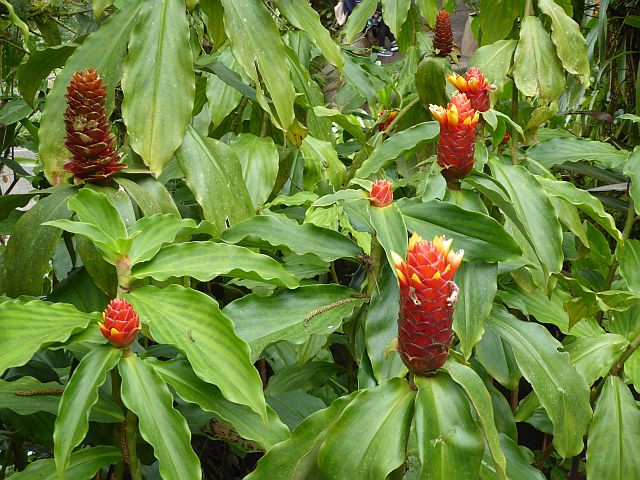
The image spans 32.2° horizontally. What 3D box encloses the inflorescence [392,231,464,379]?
[{"bbox_3d":[0.121,0.073,1.250,0.077,0.150,0.077,3,17,-1],"label":"inflorescence"}]

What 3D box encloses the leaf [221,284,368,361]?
[{"bbox_3d":[-0.038,0.125,1.660,0.220,0.040,0.095,-20,51,-33],"label":"leaf"}]

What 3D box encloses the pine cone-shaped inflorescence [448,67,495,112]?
[{"bbox_3d":[0.295,-0.292,2.150,0.085,0.083,0.068,0,15,0],"label":"pine cone-shaped inflorescence"}]

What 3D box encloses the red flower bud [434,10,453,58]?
[{"bbox_3d":[0.298,-0.503,2.700,0.050,0.115,0.050,0,17,0],"label":"red flower bud"}]

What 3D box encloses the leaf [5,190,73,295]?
[{"bbox_3d":[-0.406,0.009,1.600,0.070,0.178,0.050,8,-20,13],"label":"leaf"}]

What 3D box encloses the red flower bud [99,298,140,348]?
[{"bbox_3d":[-0.237,0.099,1.310,0.046,0.053,0.046,0,15,0],"label":"red flower bud"}]

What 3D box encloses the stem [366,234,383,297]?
[{"bbox_3d":[0.080,0.037,1.620,0.019,0.092,0.019,0,15,0],"label":"stem"}]

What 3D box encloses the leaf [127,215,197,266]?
[{"bbox_3d":[-0.202,0.001,1.410,0.102,0.030,0.050,-32,53,11],"label":"leaf"}]

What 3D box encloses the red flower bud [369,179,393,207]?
[{"bbox_3d":[0.089,-0.069,1.620,0.034,0.041,0.034,0,15,0],"label":"red flower bud"}]

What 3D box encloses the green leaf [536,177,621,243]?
[{"bbox_3d":[0.432,-0.052,1.840,0.161,0.040,0.065,41,25,30],"label":"green leaf"}]

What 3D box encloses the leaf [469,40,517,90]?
[{"bbox_3d":[0.385,-0.385,2.460,0.085,0.030,0.169,17,57,29],"label":"leaf"}]

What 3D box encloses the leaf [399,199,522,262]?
[{"bbox_3d":[0.192,-0.016,1.550,0.192,0.038,0.072,22,41,31],"label":"leaf"}]

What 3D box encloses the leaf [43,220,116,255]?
[{"bbox_3d":[-0.308,-0.003,1.420,0.100,0.025,0.045,20,41,0],"label":"leaf"}]

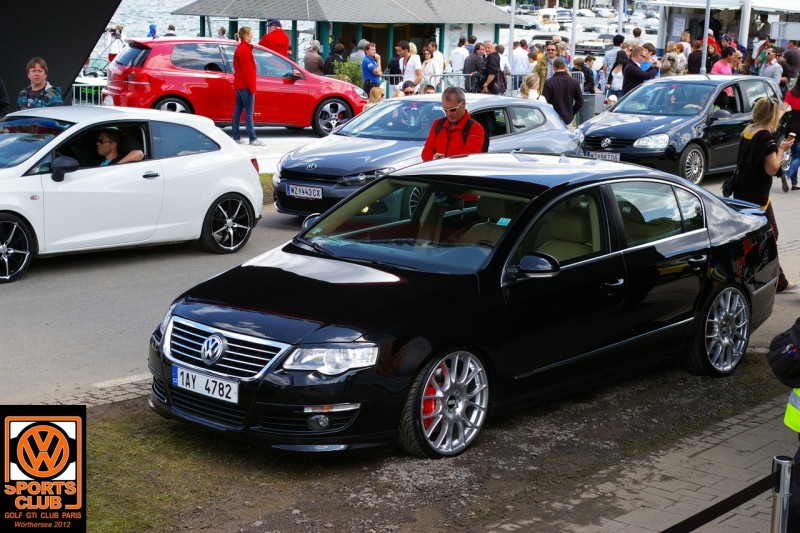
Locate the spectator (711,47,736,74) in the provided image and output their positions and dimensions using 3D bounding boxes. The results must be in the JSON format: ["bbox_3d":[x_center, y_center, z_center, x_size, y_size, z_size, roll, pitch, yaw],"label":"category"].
[{"bbox_3d":[5.449,-2.854,25.340,0.360,1.750,0.500,-4,10,-25],"label":"spectator"}]

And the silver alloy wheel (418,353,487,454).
[{"bbox_3d":[0.206,0.685,7.732,0.220,0.550,0.550,10,13,42],"label":"silver alloy wheel"}]

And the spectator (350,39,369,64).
[{"bbox_3d":[-0.763,-3.641,29.645,0.500,1.740,0.320,4,10,17],"label":"spectator"}]

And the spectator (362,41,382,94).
[{"bbox_3d":[-0.547,-3.187,27.146,0.360,1.760,0.480,5,10,20],"label":"spectator"}]

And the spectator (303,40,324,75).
[{"bbox_3d":[-1.689,-3.558,29.157,0.500,1.720,0.330,3,11,9],"label":"spectator"}]

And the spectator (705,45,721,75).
[{"bbox_3d":[6.269,-3.651,30.139,0.470,1.670,0.310,4,10,17],"label":"spectator"}]

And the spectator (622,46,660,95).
[{"bbox_3d":[3.869,-2.664,24.162,0.620,1.780,0.520,4,11,14],"label":"spectator"}]

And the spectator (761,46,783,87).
[{"bbox_3d":[6.585,-3.054,26.645,0.340,1.750,0.500,-7,13,-41],"label":"spectator"}]

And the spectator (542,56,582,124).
[{"bbox_3d":[2.238,-2.014,20.743,0.600,1.780,0.360,2,9,6],"label":"spectator"}]

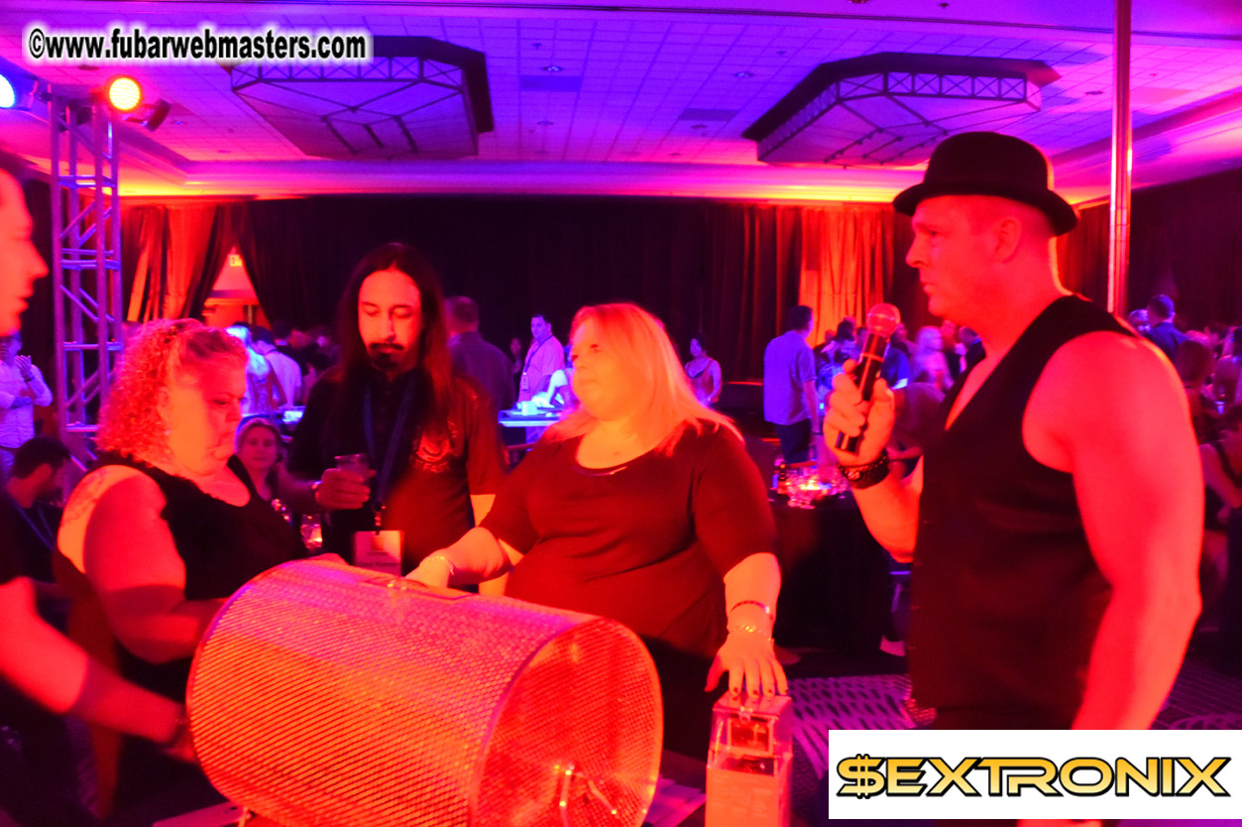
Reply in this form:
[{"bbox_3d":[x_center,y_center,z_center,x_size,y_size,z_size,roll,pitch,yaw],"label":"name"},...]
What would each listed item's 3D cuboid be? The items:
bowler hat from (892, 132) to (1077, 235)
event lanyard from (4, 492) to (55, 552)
[{"bbox_3d":[0.605,-0.379,1.600,0.285,0.155,0.250,10,5,17],"label":"bowler hat"},{"bbox_3d":[-1.918,0.380,3.150,0.150,0.280,0.160,2,3,41],"label":"event lanyard"}]

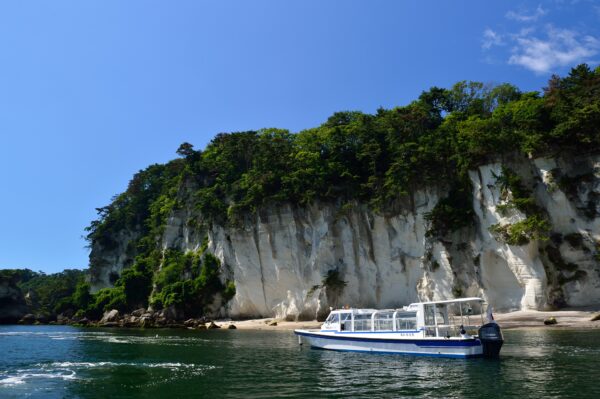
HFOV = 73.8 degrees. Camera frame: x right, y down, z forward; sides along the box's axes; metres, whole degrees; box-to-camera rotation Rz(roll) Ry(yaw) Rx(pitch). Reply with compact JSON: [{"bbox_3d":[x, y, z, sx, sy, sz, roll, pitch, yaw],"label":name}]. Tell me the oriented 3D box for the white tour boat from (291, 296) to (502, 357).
[{"bbox_3d":[3.840,5.840,18.600,10.100,2.250,2.350,-11,-19,34],"label":"white tour boat"}]

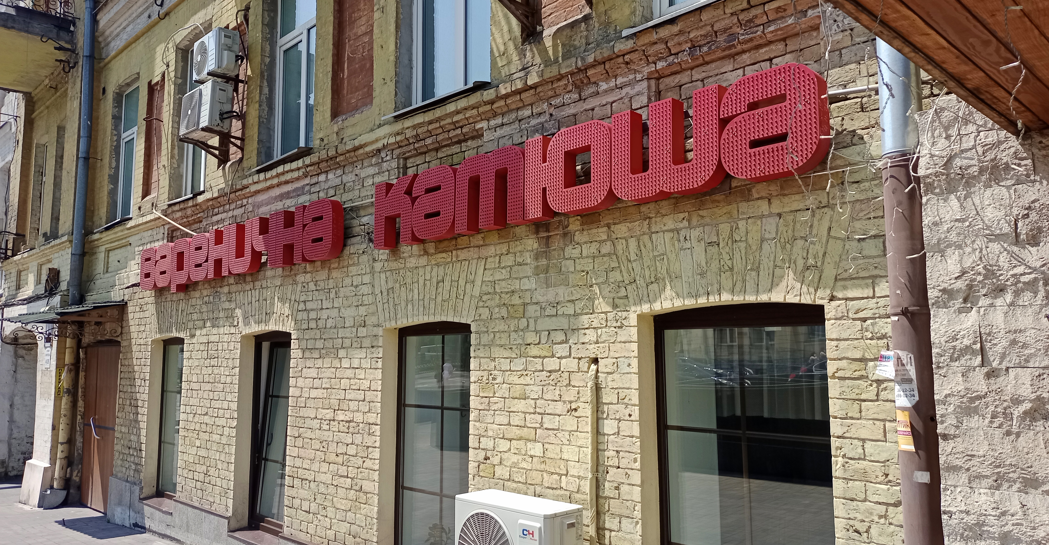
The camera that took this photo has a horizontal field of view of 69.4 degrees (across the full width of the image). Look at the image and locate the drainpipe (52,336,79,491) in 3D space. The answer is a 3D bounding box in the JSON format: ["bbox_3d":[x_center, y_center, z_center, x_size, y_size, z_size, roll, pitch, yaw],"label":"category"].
[{"bbox_3d":[-6.197,1.848,10.222,0.140,2.120,0.140,6,-9,-44],"label":"drainpipe"}]

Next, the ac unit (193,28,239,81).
[{"bbox_3d":[-3.266,-2.226,8.001,0.260,0.483,0.645,6,-9,-44],"label":"ac unit"}]

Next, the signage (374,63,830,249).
[{"bbox_3d":[0.107,-0.551,4.456,0.100,0.480,3.370,6,-9,-44],"label":"signage"}]

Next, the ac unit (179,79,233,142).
[{"bbox_3d":[-3.375,-1.675,8.036,0.260,0.492,0.791,6,-9,-44],"label":"ac unit"}]

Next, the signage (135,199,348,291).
[{"bbox_3d":[-3.077,-0.155,7.686,0.100,0.557,4.521,6,-9,-44],"label":"signage"}]

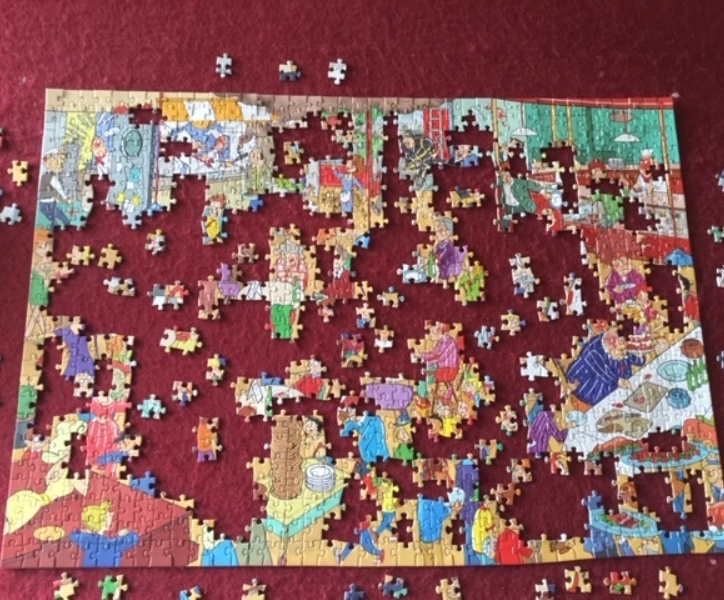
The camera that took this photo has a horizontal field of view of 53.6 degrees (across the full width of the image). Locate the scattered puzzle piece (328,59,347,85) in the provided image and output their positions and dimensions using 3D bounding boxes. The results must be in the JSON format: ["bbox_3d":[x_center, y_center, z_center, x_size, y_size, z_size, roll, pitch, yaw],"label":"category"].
[{"bbox_3d":[-0.027,-0.251,0.787,0.018,0.002,0.032,7,76,-1],"label":"scattered puzzle piece"}]

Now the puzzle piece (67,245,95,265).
[{"bbox_3d":[-0.284,-0.045,0.724,0.028,0.002,0.021,1,77,-3],"label":"puzzle piece"}]

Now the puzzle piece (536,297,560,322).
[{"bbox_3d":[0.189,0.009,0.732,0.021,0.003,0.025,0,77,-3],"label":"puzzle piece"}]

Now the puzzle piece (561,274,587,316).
[{"bbox_3d":[0.218,-0.006,0.741,0.028,0.002,0.046,3,77,-2],"label":"puzzle piece"}]

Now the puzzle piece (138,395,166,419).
[{"bbox_3d":[-0.203,0.103,0.692,0.027,0.002,0.023,5,76,-2],"label":"puzzle piece"}]

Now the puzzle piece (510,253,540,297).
[{"bbox_3d":[0.169,-0.025,0.743,0.029,0.002,0.049,-4,77,-4],"label":"puzzle piece"}]

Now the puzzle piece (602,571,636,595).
[{"bbox_3d":[0.241,0.265,0.672,0.032,0.002,0.020,1,76,-3],"label":"puzzle piece"}]

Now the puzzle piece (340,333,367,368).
[{"bbox_3d":[-0.010,0.050,0.714,0.030,0.002,0.033,1,76,-3],"label":"puzzle piece"}]

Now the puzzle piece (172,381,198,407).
[{"bbox_3d":[-0.172,0.091,0.696,0.023,0.002,0.024,3,76,-2],"label":"puzzle piece"}]

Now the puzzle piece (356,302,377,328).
[{"bbox_3d":[0.004,0.015,0.720,0.020,0.002,0.025,0,76,-3],"label":"puzzle piece"}]

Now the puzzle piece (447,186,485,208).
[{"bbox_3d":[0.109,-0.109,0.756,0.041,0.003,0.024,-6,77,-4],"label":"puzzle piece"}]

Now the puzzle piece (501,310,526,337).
[{"bbox_3d":[0.154,0.023,0.729,0.025,0.002,0.028,2,76,-2],"label":"puzzle piece"}]

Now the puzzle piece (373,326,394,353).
[{"bbox_3d":[0.021,0.039,0.715,0.019,0.002,0.029,6,76,-1],"label":"puzzle piece"}]

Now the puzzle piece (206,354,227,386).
[{"bbox_3d":[-0.143,0.068,0.700,0.017,0.003,0.031,5,76,-2],"label":"puzzle piece"}]

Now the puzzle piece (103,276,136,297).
[{"bbox_3d":[-0.242,-0.014,0.715,0.033,0.002,0.018,7,76,-1],"label":"puzzle piece"}]

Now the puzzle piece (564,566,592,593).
[{"bbox_3d":[0.203,0.263,0.676,0.025,0.002,0.023,1,77,-3],"label":"puzzle piece"}]

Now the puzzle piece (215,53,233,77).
[{"bbox_3d":[-0.150,-0.255,0.781,0.017,0.002,0.031,2,77,-2],"label":"puzzle piece"}]

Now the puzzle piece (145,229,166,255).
[{"bbox_3d":[-0.209,-0.059,0.728,0.019,0.002,0.027,8,76,-1],"label":"puzzle piece"}]

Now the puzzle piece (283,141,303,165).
[{"bbox_3d":[-0.072,-0.156,0.758,0.021,0.003,0.026,-4,77,-4],"label":"puzzle piece"}]

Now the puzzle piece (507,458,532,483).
[{"bbox_3d":[0.152,0.166,0.695,0.024,0.002,0.022,0,76,-3],"label":"puzzle piece"}]

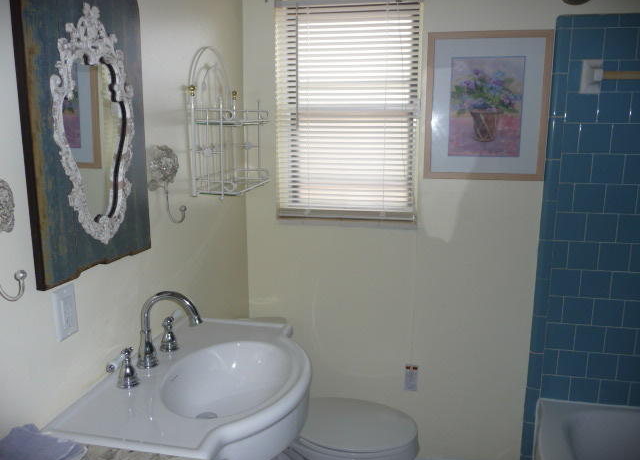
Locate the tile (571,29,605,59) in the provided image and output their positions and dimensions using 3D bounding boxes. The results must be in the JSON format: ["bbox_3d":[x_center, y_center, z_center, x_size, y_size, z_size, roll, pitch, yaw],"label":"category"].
[{"bbox_3d":[0.952,-0.659,1.844,0.108,0.108,0.010,2,10,9],"label":"tile"}]

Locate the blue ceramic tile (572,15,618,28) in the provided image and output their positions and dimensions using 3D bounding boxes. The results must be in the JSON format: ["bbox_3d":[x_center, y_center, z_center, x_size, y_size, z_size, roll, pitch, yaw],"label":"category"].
[{"bbox_3d":[0.978,-0.739,1.839,0.152,0.045,0.013,2,10,10],"label":"blue ceramic tile"}]

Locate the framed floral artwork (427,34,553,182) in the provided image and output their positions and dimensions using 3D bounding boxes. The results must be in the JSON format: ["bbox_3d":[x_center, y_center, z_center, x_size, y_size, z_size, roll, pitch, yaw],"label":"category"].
[{"bbox_3d":[0.620,-0.457,1.933,0.439,0.538,0.022,2,10,10],"label":"framed floral artwork"}]

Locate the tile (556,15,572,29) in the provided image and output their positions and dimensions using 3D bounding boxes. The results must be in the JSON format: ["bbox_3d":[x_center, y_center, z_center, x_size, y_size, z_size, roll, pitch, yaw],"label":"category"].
[{"bbox_3d":[0.875,-0.743,1.857,0.052,0.045,0.013,2,10,10],"label":"tile"}]

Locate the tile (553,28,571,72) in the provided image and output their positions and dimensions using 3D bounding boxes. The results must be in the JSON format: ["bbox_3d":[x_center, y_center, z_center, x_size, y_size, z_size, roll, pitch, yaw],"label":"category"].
[{"bbox_3d":[0.869,-0.640,1.858,0.051,0.152,0.015,2,10,10],"label":"tile"}]

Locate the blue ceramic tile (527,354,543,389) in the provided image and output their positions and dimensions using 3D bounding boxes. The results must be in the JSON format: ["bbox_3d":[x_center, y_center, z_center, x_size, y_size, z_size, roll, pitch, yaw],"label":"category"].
[{"bbox_3d":[0.865,0.564,2.081,0.051,0.152,0.010,2,11,9],"label":"blue ceramic tile"}]

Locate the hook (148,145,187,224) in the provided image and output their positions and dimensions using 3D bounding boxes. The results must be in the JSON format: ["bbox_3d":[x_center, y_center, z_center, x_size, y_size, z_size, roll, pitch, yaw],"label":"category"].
[{"bbox_3d":[-0.415,-0.131,1.474,0.068,0.215,0.108,2,10,10],"label":"hook"}]

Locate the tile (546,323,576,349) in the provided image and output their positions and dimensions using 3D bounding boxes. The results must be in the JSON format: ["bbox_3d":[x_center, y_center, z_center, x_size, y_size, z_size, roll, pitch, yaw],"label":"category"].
[{"bbox_3d":[0.944,0.420,2.036,0.108,0.108,0.010,2,10,10],"label":"tile"}]

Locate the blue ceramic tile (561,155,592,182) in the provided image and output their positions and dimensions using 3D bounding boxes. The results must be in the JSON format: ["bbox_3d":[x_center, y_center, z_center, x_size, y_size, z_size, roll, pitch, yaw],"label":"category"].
[{"bbox_3d":[0.949,-0.228,1.922,0.108,0.108,0.010,2,10,9],"label":"blue ceramic tile"}]

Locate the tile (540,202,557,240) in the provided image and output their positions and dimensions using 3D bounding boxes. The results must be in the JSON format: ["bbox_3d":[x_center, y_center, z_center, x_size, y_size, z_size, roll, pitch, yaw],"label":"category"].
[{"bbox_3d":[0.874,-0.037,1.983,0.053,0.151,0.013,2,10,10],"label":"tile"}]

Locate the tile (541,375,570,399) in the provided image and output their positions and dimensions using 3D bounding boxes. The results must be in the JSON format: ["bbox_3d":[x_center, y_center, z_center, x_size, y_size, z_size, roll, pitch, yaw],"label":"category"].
[{"bbox_3d":[0.942,0.636,2.075,0.108,0.108,0.010,2,10,10],"label":"tile"}]

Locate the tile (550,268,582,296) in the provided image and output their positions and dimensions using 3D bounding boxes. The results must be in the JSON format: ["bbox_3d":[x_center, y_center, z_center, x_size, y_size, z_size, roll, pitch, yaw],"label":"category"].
[{"bbox_3d":[0.953,0.205,2.010,0.107,0.108,0.010,2,10,10],"label":"tile"}]

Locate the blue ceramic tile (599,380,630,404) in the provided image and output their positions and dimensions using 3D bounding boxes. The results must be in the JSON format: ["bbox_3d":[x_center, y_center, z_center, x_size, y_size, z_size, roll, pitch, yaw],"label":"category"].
[{"bbox_3d":[1.158,0.643,2.039,0.108,0.108,0.010,2,10,10],"label":"blue ceramic tile"}]

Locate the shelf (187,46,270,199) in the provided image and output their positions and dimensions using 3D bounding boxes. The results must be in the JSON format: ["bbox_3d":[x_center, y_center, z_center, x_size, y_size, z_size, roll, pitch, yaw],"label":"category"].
[{"bbox_3d":[-0.288,-0.364,1.745,0.154,0.478,0.405,2,10,9],"label":"shelf"}]

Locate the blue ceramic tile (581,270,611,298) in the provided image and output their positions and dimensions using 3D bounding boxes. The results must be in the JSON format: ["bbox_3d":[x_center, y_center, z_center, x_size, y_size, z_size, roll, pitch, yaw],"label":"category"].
[{"bbox_3d":[1.060,0.209,1.990,0.107,0.108,0.010,2,10,10],"label":"blue ceramic tile"}]

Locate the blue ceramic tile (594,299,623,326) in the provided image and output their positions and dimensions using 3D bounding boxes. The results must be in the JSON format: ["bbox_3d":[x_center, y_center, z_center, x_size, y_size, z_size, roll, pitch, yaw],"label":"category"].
[{"bbox_3d":[1.107,0.317,1.992,0.108,0.108,0.010,2,10,9],"label":"blue ceramic tile"}]

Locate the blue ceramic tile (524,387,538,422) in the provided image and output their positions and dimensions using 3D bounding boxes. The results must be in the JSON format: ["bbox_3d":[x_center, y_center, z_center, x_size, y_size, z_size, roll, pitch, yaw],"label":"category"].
[{"bbox_3d":[0.860,0.713,2.105,0.051,0.152,0.010,2,10,9],"label":"blue ceramic tile"}]

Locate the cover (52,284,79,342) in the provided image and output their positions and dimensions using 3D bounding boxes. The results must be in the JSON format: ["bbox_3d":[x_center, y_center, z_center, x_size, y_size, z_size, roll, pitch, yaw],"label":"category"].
[{"bbox_3d":[-0.502,0.160,1.026,0.007,0.109,0.068,2,10,9],"label":"cover"}]

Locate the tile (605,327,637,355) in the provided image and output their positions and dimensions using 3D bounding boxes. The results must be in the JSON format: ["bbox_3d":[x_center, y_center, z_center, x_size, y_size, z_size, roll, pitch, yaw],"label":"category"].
[{"bbox_3d":[1.160,0.426,2.002,0.108,0.108,0.010,2,10,9],"label":"tile"}]

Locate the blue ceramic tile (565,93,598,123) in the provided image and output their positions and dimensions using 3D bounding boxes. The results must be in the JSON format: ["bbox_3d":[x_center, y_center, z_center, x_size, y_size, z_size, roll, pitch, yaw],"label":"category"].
[{"bbox_3d":[0.950,-0.443,1.882,0.108,0.108,0.010,2,11,9],"label":"blue ceramic tile"}]

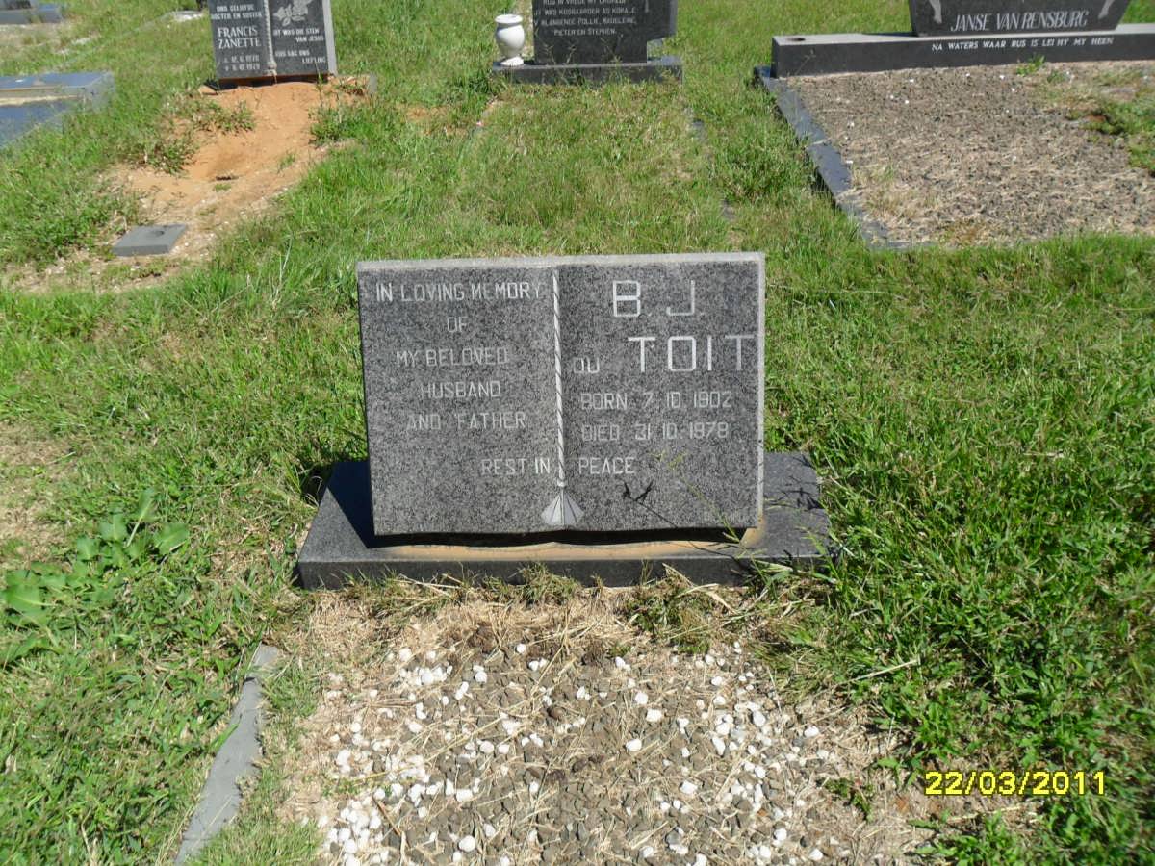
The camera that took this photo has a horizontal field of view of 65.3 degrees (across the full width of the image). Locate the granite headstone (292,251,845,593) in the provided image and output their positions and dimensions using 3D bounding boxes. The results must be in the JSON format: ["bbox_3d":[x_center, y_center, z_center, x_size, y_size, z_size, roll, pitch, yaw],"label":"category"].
[{"bbox_3d":[-0.028,-0.026,1.654,0.985,0.540,0.335,-1,39,2],"label":"granite headstone"}]

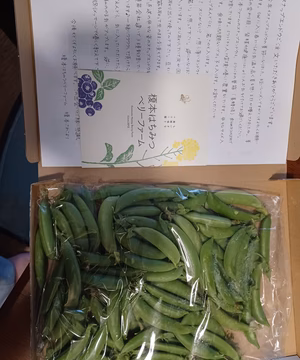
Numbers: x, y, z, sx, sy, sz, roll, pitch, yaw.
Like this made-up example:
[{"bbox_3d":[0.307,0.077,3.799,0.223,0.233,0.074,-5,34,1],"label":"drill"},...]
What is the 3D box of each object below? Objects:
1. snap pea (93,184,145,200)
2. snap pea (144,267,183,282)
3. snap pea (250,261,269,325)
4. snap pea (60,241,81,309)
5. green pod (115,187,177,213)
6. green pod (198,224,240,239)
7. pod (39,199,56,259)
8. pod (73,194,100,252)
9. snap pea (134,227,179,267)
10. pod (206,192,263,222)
[{"bbox_3d":[-0.033,0.012,0.321,0.059,0.013,0.015,-7,87,-10],"label":"snap pea"},{"bbox_3d":[0.016,0.107,0.321,0.043,0.013,0.013,-6,87,-10],"label":"snap pea"},{"bbox_3d":[0.127,0.133,0.335,0.015,0.013,0.073,-7,86,0],"label":"snap pea"},{"bbox_3d":[-0.095,0.114,0.351,0.022,0.014,0.080,-4,85,0],"label":"snap pea"},{"bbox_3d":[-0.007,0.020,0.358,0.080,0.013,0.022,-13,86,-1],"label":"green pod"},{"bbox_3d":[0.079,0.057,0.332,0.049,0.013,0.020,1,86,0],"label":"green pod"},{"bbox_3d":[-0.111,0.054,0.311,0.013,0.016,0.066,-9,87,-9],"label":"pod"},{"bbox_3d":[-0.068,0.046,0.319,0.017,0.014,0.069,-18,89,-9],"label":"pod"},{"bbox_3d":[0.012,0.076,0.350,0.070,0.013,0.018,41,87,3],"label":"snap pea"},{"bbox_3d":[0.099,0.037,0.345,0.076,0.014,0.019,25,83,-6],"label":"pod"}]

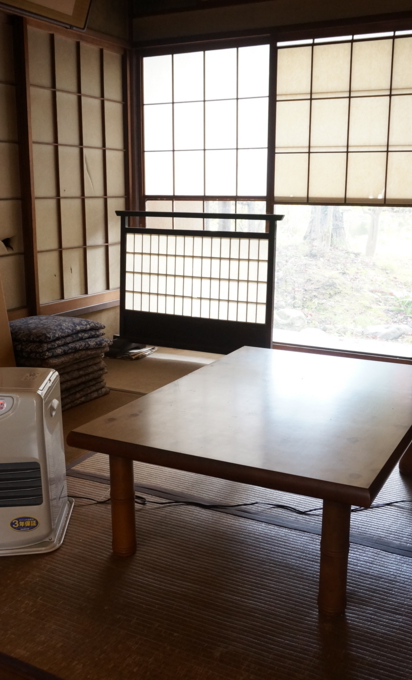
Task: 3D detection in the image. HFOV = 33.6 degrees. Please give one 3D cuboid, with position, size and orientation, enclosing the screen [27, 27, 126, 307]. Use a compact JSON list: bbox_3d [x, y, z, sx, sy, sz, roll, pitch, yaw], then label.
[{"bbox_3d":[-0.662,-0.891,3.740,0.035,1.410,0.865,6,14,27],"label":"screen"}]

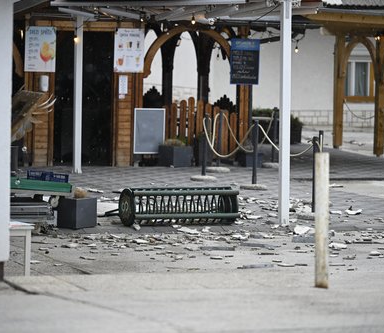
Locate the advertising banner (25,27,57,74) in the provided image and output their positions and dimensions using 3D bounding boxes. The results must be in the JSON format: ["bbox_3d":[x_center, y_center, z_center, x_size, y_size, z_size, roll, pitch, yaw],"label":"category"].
[{"bbox_3d":[-2.380,-1.843,30.600,0.490,0.710,0.020,0,4,-11],"label":"advertising banner"}]

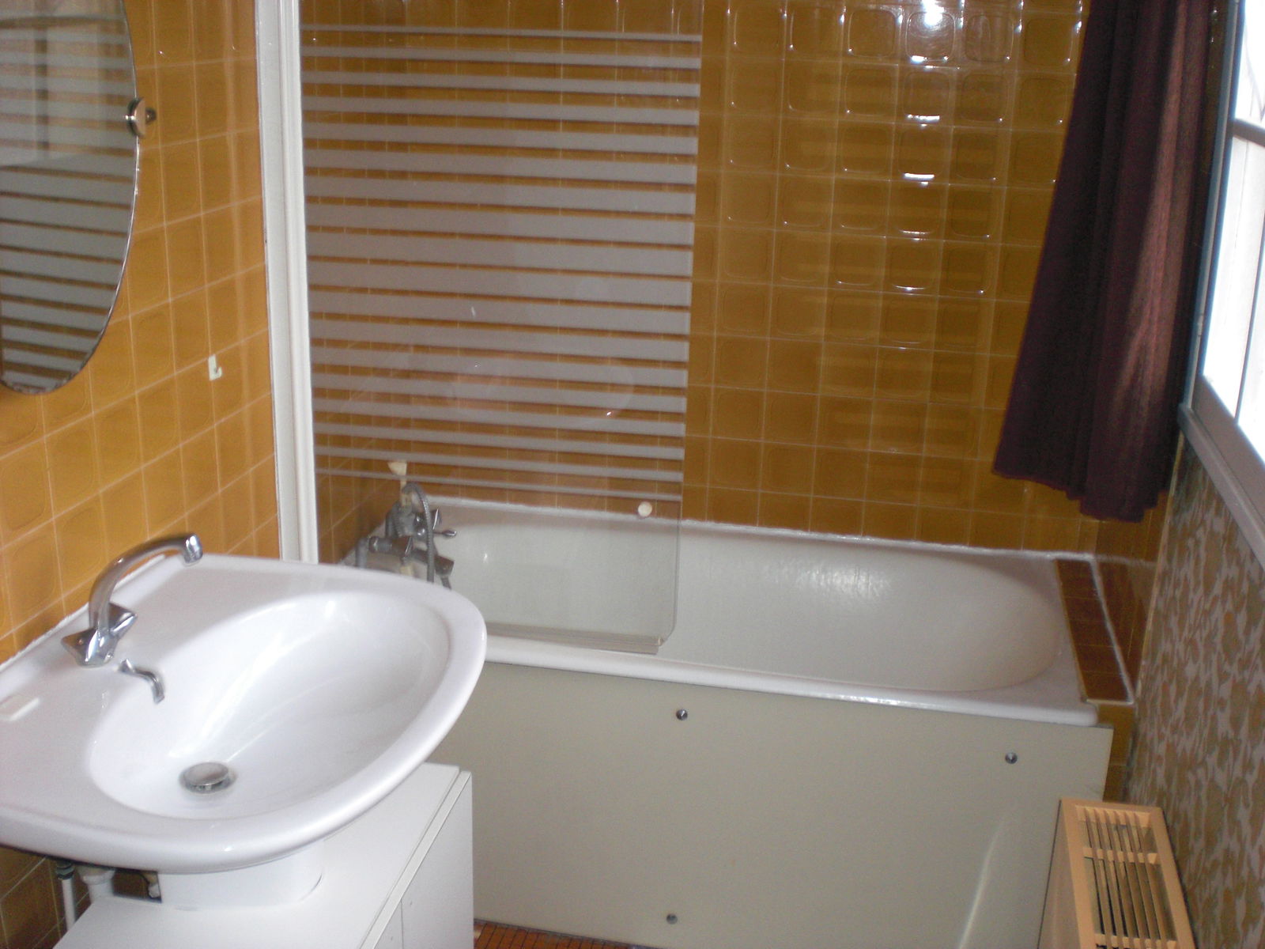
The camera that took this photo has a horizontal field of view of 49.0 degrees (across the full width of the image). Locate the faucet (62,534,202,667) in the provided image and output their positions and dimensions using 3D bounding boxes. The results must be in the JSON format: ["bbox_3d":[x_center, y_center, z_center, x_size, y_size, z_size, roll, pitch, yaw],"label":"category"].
[{"bbox_3d":[-0.608,0.153,1.706,0.176,0.179,0.134,5,19,10],"label":"faucet"}]

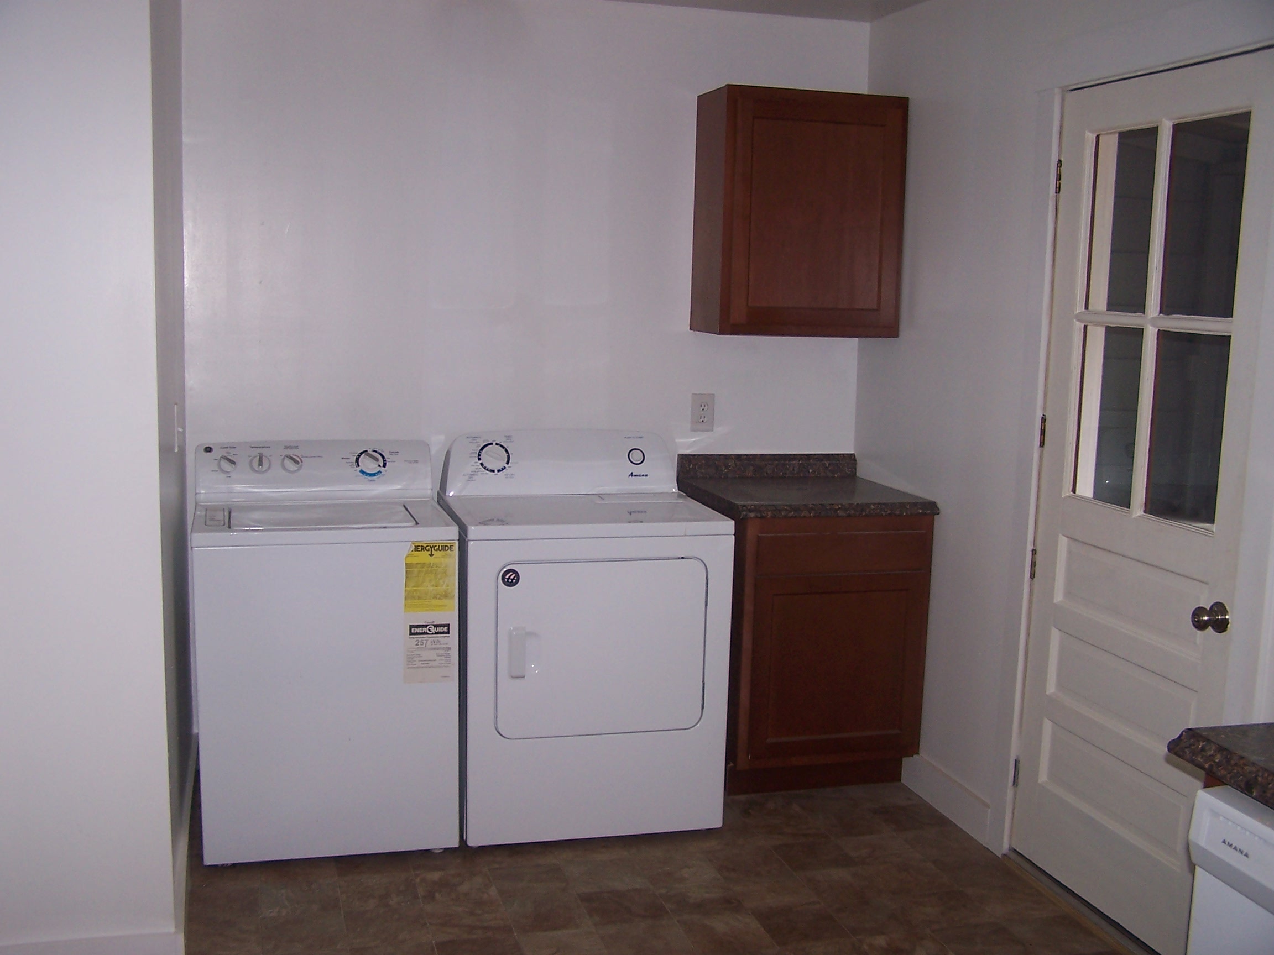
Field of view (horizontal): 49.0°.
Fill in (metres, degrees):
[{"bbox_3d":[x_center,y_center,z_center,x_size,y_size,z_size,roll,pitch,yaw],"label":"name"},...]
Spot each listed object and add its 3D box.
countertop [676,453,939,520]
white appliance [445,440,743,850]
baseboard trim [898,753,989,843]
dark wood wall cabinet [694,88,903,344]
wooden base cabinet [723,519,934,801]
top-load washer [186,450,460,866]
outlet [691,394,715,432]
[{"bbox_3d":[0.525,0.020,4.452,0.641,0.118,0.627,-1,8,-16],"label":"countertop"},{"bbox_3d":[-0.183,0.437,4.128,0.737,1.089,0.679,-1,8,-16],"label":"white appliance"},{"bbox_3d":[0.932,0.949,4.196,0.021,0.112,0.533,-1,8,-16],"label":"baseboard trim"},{"bbox_3d":[0.519,-0.837,4.491,0.606,0.752,0.315,-1,8,-16],"label":"dark wood wall cabinet"},{"bbox_3d":[0.523,0.509,4.522,0.605,0.875,0.627,-1,8,-16],"label":"wooden base cabinet"},{"bbox_3d":[-0.890,0.456,3.963,0.673,1.060,0.657,-1,8,-16],"label":"top-load washer"},{"bbox_3d":[0.221,-0.214,4.657,0.079,0.124,0.008,-1,8,-16],"label":"outlet"}]

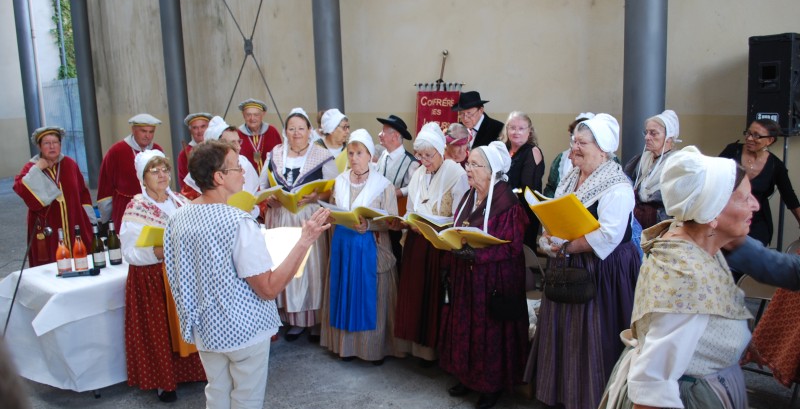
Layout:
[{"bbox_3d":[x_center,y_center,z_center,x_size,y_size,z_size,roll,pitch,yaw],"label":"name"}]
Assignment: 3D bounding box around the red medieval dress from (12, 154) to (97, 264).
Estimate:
[{"bbox_3d":[-2.736,0.297,4.895,0.640,1.380,0.450,-8,10,-35],"label":"red medieval dress"}]

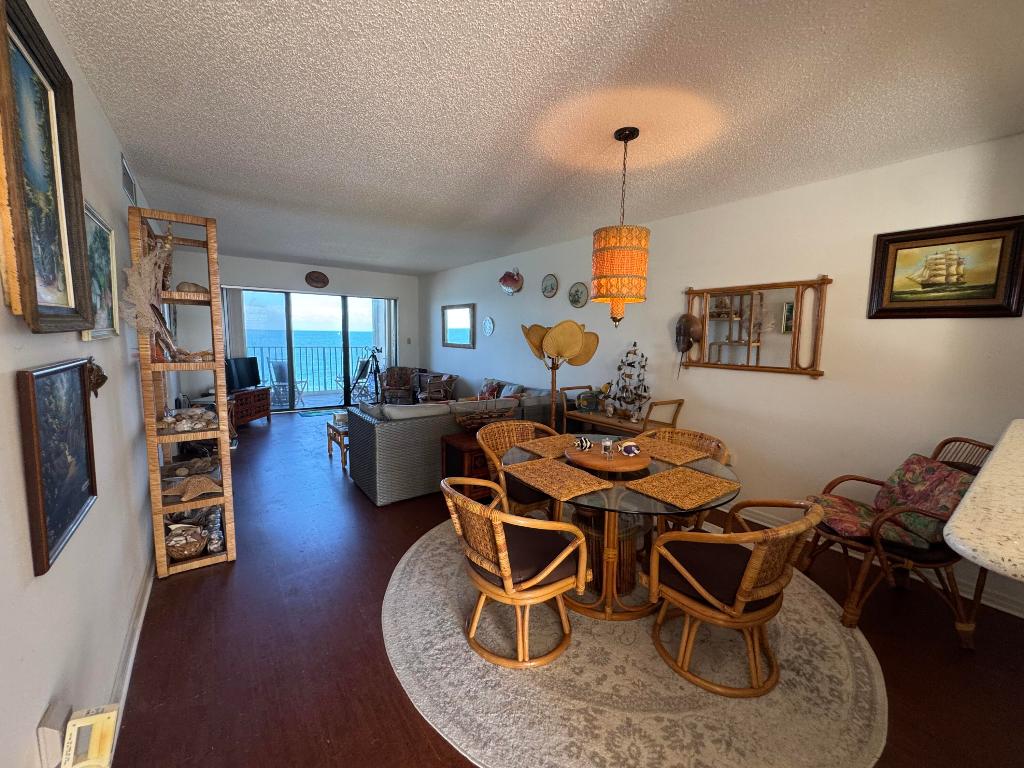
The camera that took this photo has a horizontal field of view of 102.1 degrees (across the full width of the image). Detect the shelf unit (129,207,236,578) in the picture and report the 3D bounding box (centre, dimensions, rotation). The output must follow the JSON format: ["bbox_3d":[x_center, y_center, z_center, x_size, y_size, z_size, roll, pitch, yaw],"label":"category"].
[{"bbox_3d":[-2.039,0.047,2.620,0.358,1.984,0.826,-3,8,-36],"label":"shelf unit"}]

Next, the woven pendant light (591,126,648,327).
[{"bbox_3d":[0.587,-0.810,2.225,0.295,1.000,0.295,-4,9,-36],"label":"woven pendant light"}]

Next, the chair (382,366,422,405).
[{"bbox_3d":[-1.754,0.145,6.631,0.660,0.820,0.680,0,7,-12],"label":"chair"}]

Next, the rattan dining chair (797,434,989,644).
[{"bbox_3d":[2.028,0.742,2.150,0.705,0.917,0.574,3,7,17],"label":"rattan dining chair"}]

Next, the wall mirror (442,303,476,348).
[{"bbox_3d":[-0.888,-0.957,6.835,0.040,0.700,1.120,-4,9,-36],"label":"wall mirror"}]

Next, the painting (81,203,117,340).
[{"bbox_3d":[-1.579,-0.419,1.568,0.040,0.475,0.670,-4,9,-36],"label":"painting"}]

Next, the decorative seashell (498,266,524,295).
[{"bbox_3d":[-0.005,-1.362,5.481,0.140,0.350,0.400,-4,9,-36],"label":"decorative seashell"}]

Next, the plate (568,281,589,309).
[{"bbox_3d":[0.749,-0.984,4.604,0.025,0.287,0.292,-3,8,-36],"label":"plate"}]

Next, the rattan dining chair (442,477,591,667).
[{"bbox_3d":[0.001,0.798,1.925,0.604,0.755,0.614,-4,8,-37],"label":"rattan dining chair"}]

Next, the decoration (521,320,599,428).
[{"bbox_3d":[0.455,0.172,3.985,0.675,1.541,0.604,2,7,6],"label":"decoration"}]

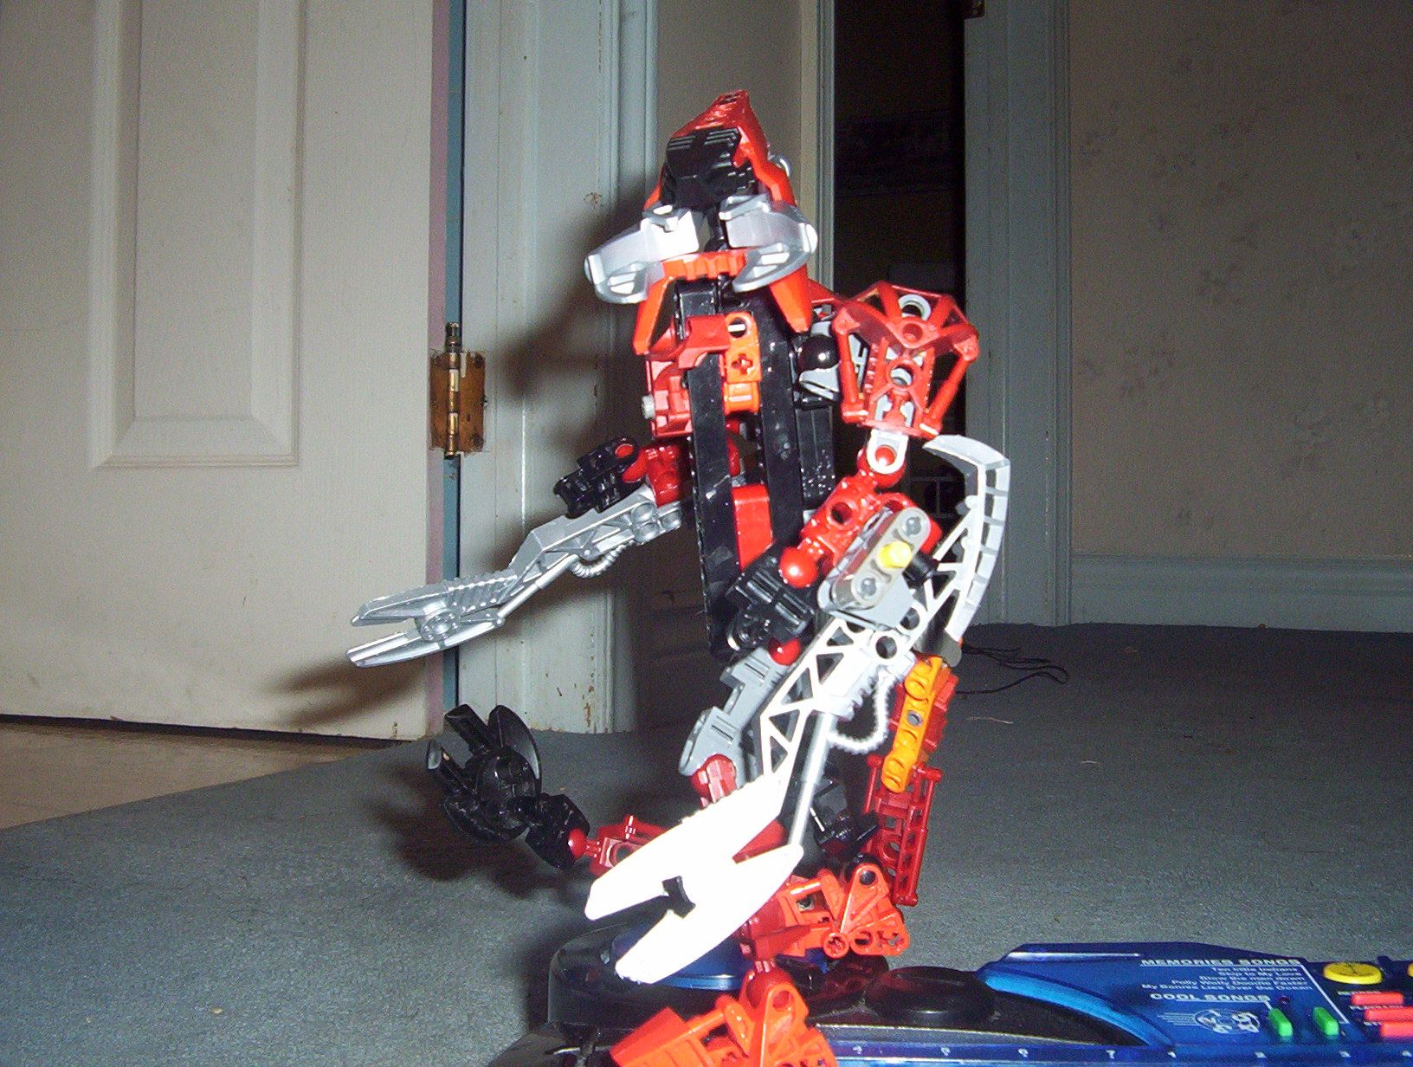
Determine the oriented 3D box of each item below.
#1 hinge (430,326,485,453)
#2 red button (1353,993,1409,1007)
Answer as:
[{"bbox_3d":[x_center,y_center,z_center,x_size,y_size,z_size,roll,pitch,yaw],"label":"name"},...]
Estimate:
[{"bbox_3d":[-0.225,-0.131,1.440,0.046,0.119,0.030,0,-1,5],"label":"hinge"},{"bbox_3d":[0.180,0.124,0.427,0.014,0.003,0.004,0,-1,4],"label":"red button"}]

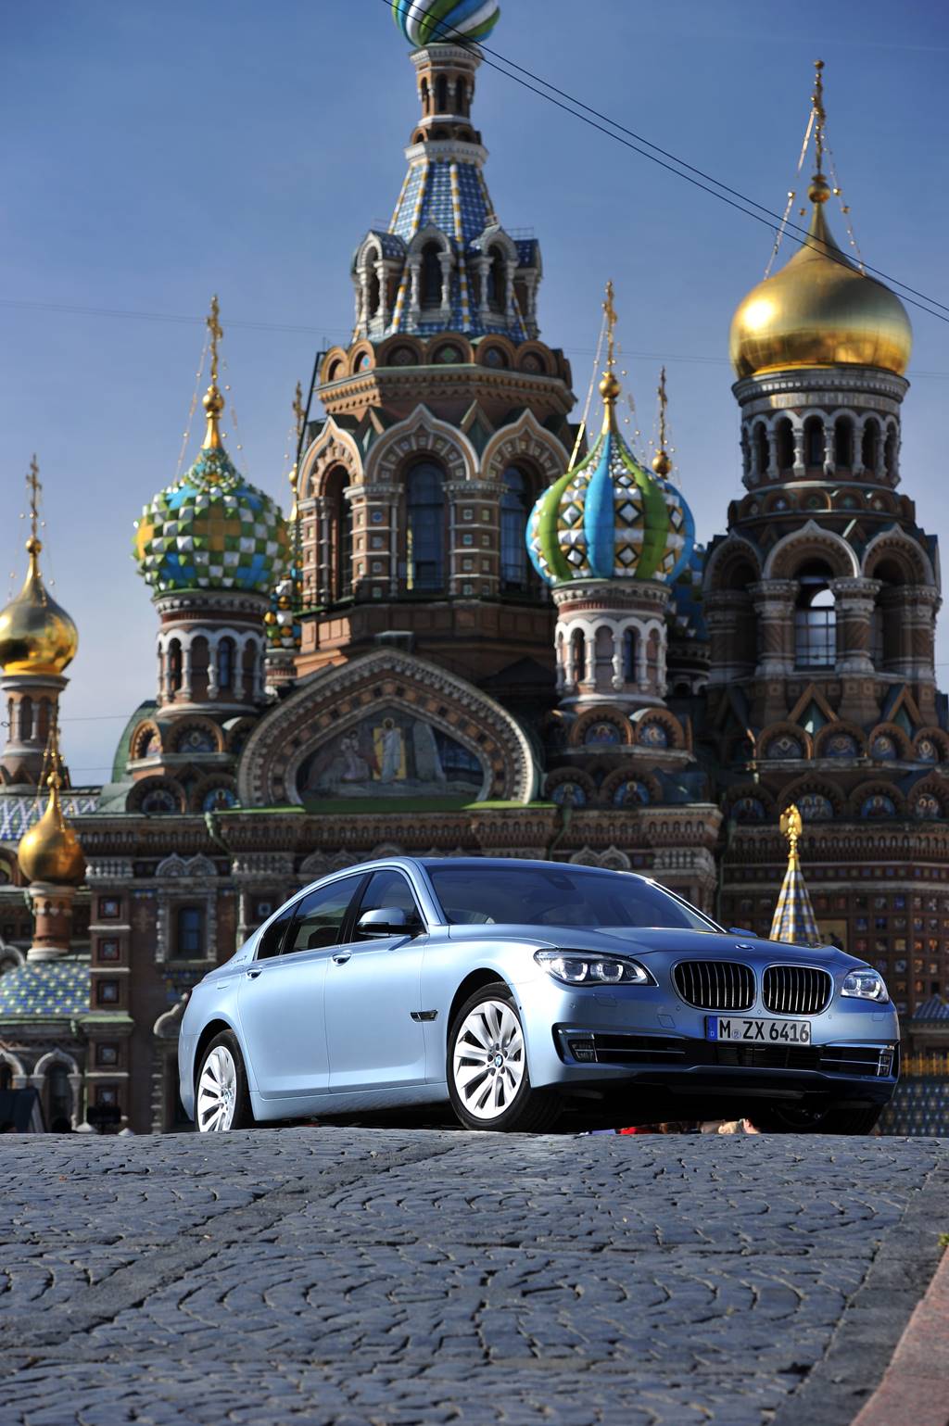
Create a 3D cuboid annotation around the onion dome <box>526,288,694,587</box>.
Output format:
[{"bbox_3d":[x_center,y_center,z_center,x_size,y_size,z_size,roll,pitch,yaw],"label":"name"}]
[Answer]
[{"bbox_3d":[7.666,-15.588,234.536,9.472,17.032,9.472,-1,-6,10],"label":"onion dome"}]

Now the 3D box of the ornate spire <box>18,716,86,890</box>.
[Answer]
[{"bbox_3d":[-24.362,5.160,239.591,3.976,10.043,3.976,-1,-6,10],"label":"ornate spire"}]

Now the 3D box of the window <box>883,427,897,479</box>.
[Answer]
[{"bbox_3d":[24.115,-15.136,241.303,0.350,3.072,1.080,-3,-6,31],"label":"window"}]

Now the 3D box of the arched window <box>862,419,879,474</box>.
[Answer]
[{"bbox_3d":[22.394,-15.094,235.113,1.100,3.190,0.350,4,-7,-35],"label":"arched window"}]

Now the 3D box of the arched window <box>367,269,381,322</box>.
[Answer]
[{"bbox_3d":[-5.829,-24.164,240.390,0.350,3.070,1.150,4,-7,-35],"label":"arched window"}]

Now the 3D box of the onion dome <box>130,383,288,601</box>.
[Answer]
[{"bbox_3d":[-12.710,-10.851,202.384,7.400,10.458,7.400,0,-8,0],"label":"onion dome"}]

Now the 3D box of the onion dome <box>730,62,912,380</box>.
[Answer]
[{"bbox_3d":[20.403,-29.011,244.856,10.674,19.071,10.674,-1,-6,10],"label":"onion dome"}]

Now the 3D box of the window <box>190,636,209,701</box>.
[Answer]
[{"bbox_3d":[-15.483,-2.515,234.437,1.120,3.728,0.300,-1,-6,10],"label":"window"}]

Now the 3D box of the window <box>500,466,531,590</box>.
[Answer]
[{"bbox_3d":[2.034,-9.129,205.168,2.000,6.007,0.500,6,-10,-35],"label":"window"}]

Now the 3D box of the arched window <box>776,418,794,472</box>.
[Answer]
[{"bbox_3d":[15.288,-13.184,204.515,1.020,2.567,0.400,-5,-9,32],"label":"arched window"}]

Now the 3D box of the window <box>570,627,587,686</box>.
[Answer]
[{"bbox_3d":[5.759,-3.098,231.105,1.080,3.302,0.300,-5,-7,39],"label":"window"}]

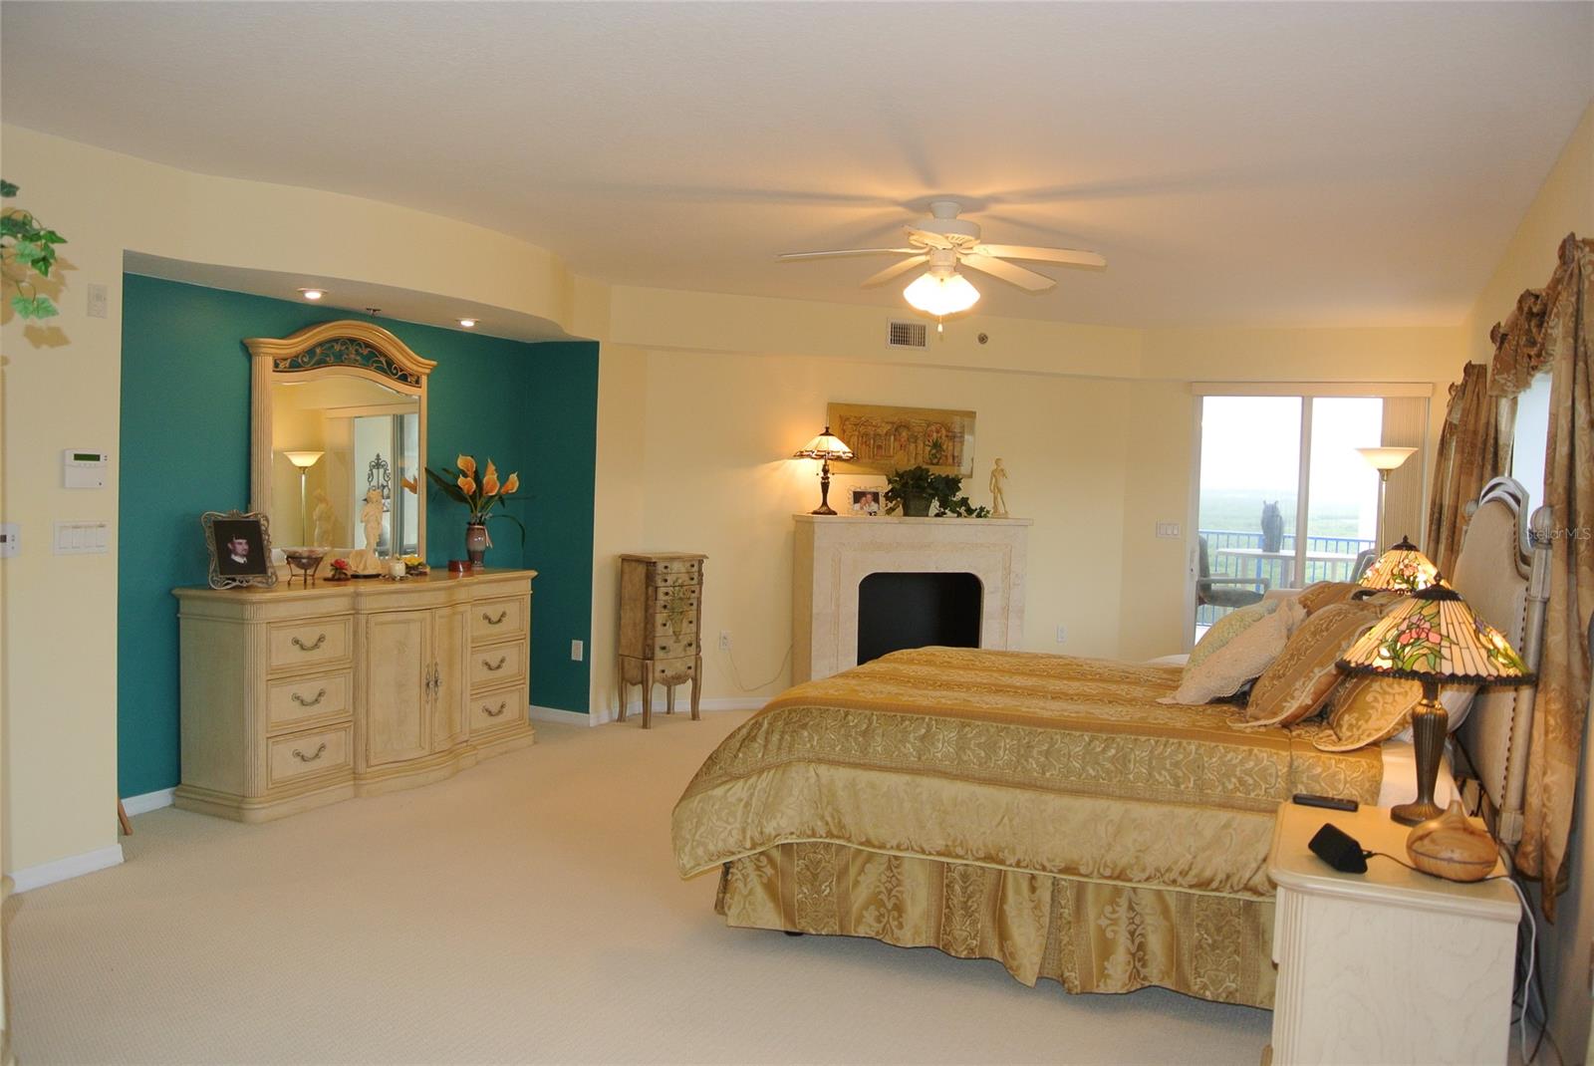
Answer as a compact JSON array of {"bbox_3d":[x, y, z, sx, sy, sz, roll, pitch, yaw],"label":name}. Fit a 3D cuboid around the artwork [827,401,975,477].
[{"bbox_3d":[0.692,-0.591,7.792,1.067,0.454,0.035,1,3,-21],"label":"artwork"}]

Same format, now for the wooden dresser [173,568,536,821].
[{"bbox_3d":[-1.956,0.686,5.703,0.573,0.942,1.800,3,3,28],"label":"wooden dresser"}]

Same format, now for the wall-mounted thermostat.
[{"bbox_3d":[-2.490,-0.223,4.189,0.030,0.133,0.165,3,3,25],"label":"wall-mounted thermostat"}]

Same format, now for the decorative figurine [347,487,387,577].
[{"bbox_3d":[-2.051,-0.003,5.711,0.160,0.429,0.190,3,3,28],"label":"decorative figurine"}]

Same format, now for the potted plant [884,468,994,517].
[{"bbox_3d":[0.935,-0.268,7.915,0.640,0.340,0.330,1,3,-19],"label":"potted plant"}]

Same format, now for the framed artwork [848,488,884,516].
[{"bbox_3d":[0.447,-0.202,7.746,0.240,0.190,0.050,1,3,-19],"label":"framed artwork"}]

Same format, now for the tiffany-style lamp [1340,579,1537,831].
[{"bbox_3d":[1.605,0.421,3.031,0.491,0.589,0.491,3,3,20],"label":"tiffany-style lamp"}]

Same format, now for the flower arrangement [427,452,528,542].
[{"bbox_3d":[-1.712,-0.182,6.371,0.380,0.478,0.460,3,3,28],"label":"flower arrangement"}]

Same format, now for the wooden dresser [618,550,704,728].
[{"bbox_3d":[-0.829,0.650,7.313,0.330,1.010,0.460,4,3,43],"label":"wooden dresser"}]

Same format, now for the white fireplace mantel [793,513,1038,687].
[{"bbox_3d":[0.740,0.517,7.695,1.511,1.244,0.378,1,3,-21],"label":"white fireplace mantel"}]

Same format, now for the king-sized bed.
[{"bbox_3d":[1.206,0.548,4.396,2.480,1.580,2.140,3,3,25],"label":"king-sized bed"}]

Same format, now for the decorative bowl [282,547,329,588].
[{"bbox_3d":[-2.194,0.156,5.325,0.210,0.185,0.210,2,3,0],"label":"decorative bowl"}]

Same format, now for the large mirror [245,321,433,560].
[{"bbox_3d":[-2.223,-0.406,5.862,0.110,1.270,1.220,3,3,25],"label":"large mirror"}]

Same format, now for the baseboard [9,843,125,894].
[{"bbox_3d":[-2.574,1.180,4.214,0.018,0.068,0.405,3,3,27],"label":"baseboard"}]

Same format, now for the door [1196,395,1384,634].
[{"bbox_3d":[3.415,0.145,8.205,1.430,2.180,0.130,3,3,25],"label":"door"}]

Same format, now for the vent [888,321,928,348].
[{"bbox_3d":[0.711,-1.269,7.670,0.295,0.185,0.030,1,3,-19],"label":"vent"}]

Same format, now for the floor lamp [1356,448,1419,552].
[{"bbox_3d":[3.354,0.382,6.893,0.342,1.751,0.342,2,3,0],"label":"floor lamp"}]

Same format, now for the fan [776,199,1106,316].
[{"bbox_3d":[0.573,-1.064,4.665,1.269,0.425,1.269,2,3,0],"label":"fan"}]

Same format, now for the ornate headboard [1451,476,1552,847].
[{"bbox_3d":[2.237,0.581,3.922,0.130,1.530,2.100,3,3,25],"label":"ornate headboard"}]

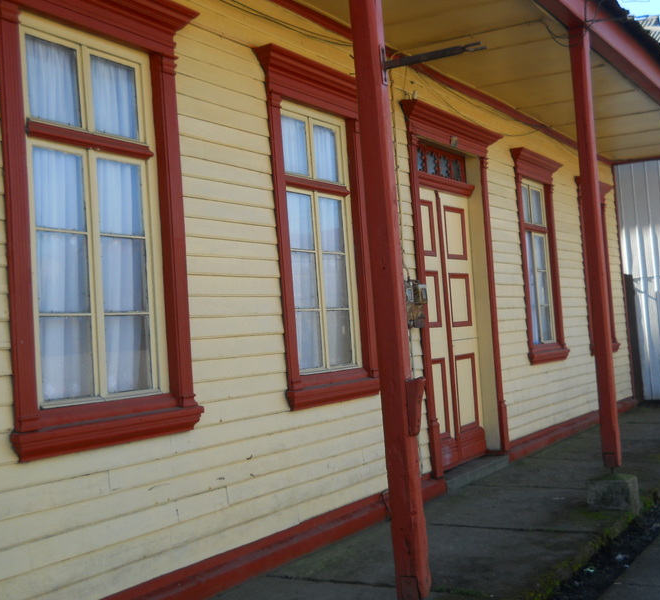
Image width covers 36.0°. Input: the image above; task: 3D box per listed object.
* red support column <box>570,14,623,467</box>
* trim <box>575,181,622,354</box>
[{"bbox_3d":[1.921,-0.396,7.364,0.117,3.187,0.117,-5,-2,29],"label":"red support column"},{"bbox_3d":[3.451,-0.420,12.952,0.182,2.179,1.408,-5,-2,29],"label":"trim"}]

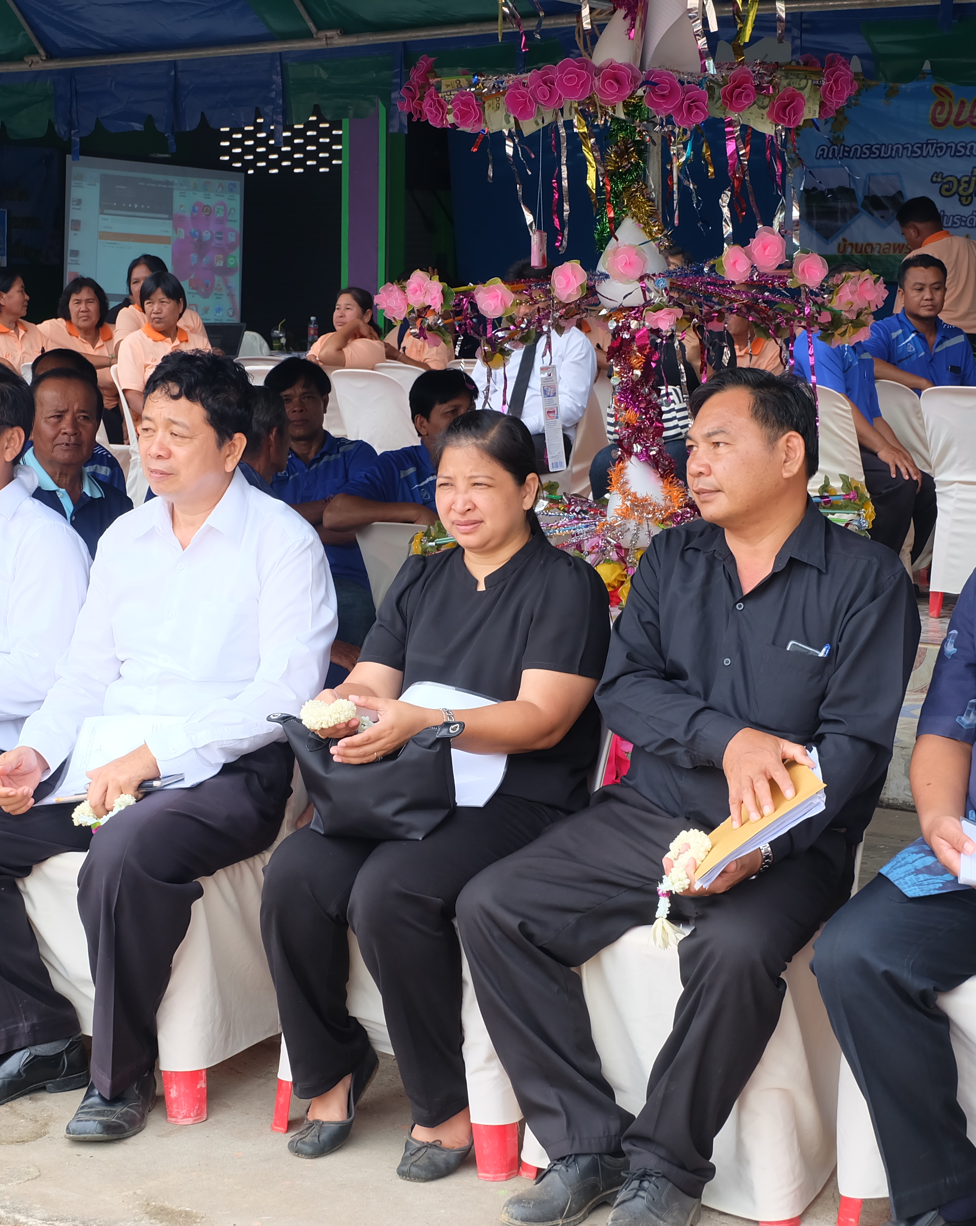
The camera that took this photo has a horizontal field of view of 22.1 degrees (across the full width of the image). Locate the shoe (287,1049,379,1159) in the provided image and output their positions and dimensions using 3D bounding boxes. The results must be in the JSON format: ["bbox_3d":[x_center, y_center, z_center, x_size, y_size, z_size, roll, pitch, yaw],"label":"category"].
[{"bbox_3d":[-0.245,0.784,4.040,0.083,0.075,0.225,3,28,25],"label":"shoe"}]

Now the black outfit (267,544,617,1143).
[{"bbox_3d":[-0.055,0.349,4.030,0.470,0.940,0.560,4,7,29],"label":"black outfit"}]

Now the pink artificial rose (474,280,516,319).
[{"bbox_3d":[0.016,-0.696,5.550,0.088,0.085,0.070,2,6,14],"label":"pink artificial rose"}]

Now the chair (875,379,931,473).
[{"bbox_3d":[1.643,-0.517,10.135,0.440,0.850,0.500,4,6,28],"label":"chair"}]

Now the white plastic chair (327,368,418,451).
[{"bbox_3d":[-0.333,-0.635,10.678,0.450,0.810,0.500,6,8,41],"label":"white plastic chair"}]

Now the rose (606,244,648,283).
[{"bbox_3d":[0.298,-0.748,5.350,0.088,0.084,0.060,1,5,3],"label":"rose"}]

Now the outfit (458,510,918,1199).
[{"bbox_3d":[0.320,0.350,3.850,0.580,1.010,0.600,4,7,33],"label":"outfit"}]

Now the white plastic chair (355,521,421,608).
[{"bbox_3d":[-0.014,0.145,6.840,0.450,0.810,0.500,5,7,37],"label":"white plastic chair"}]

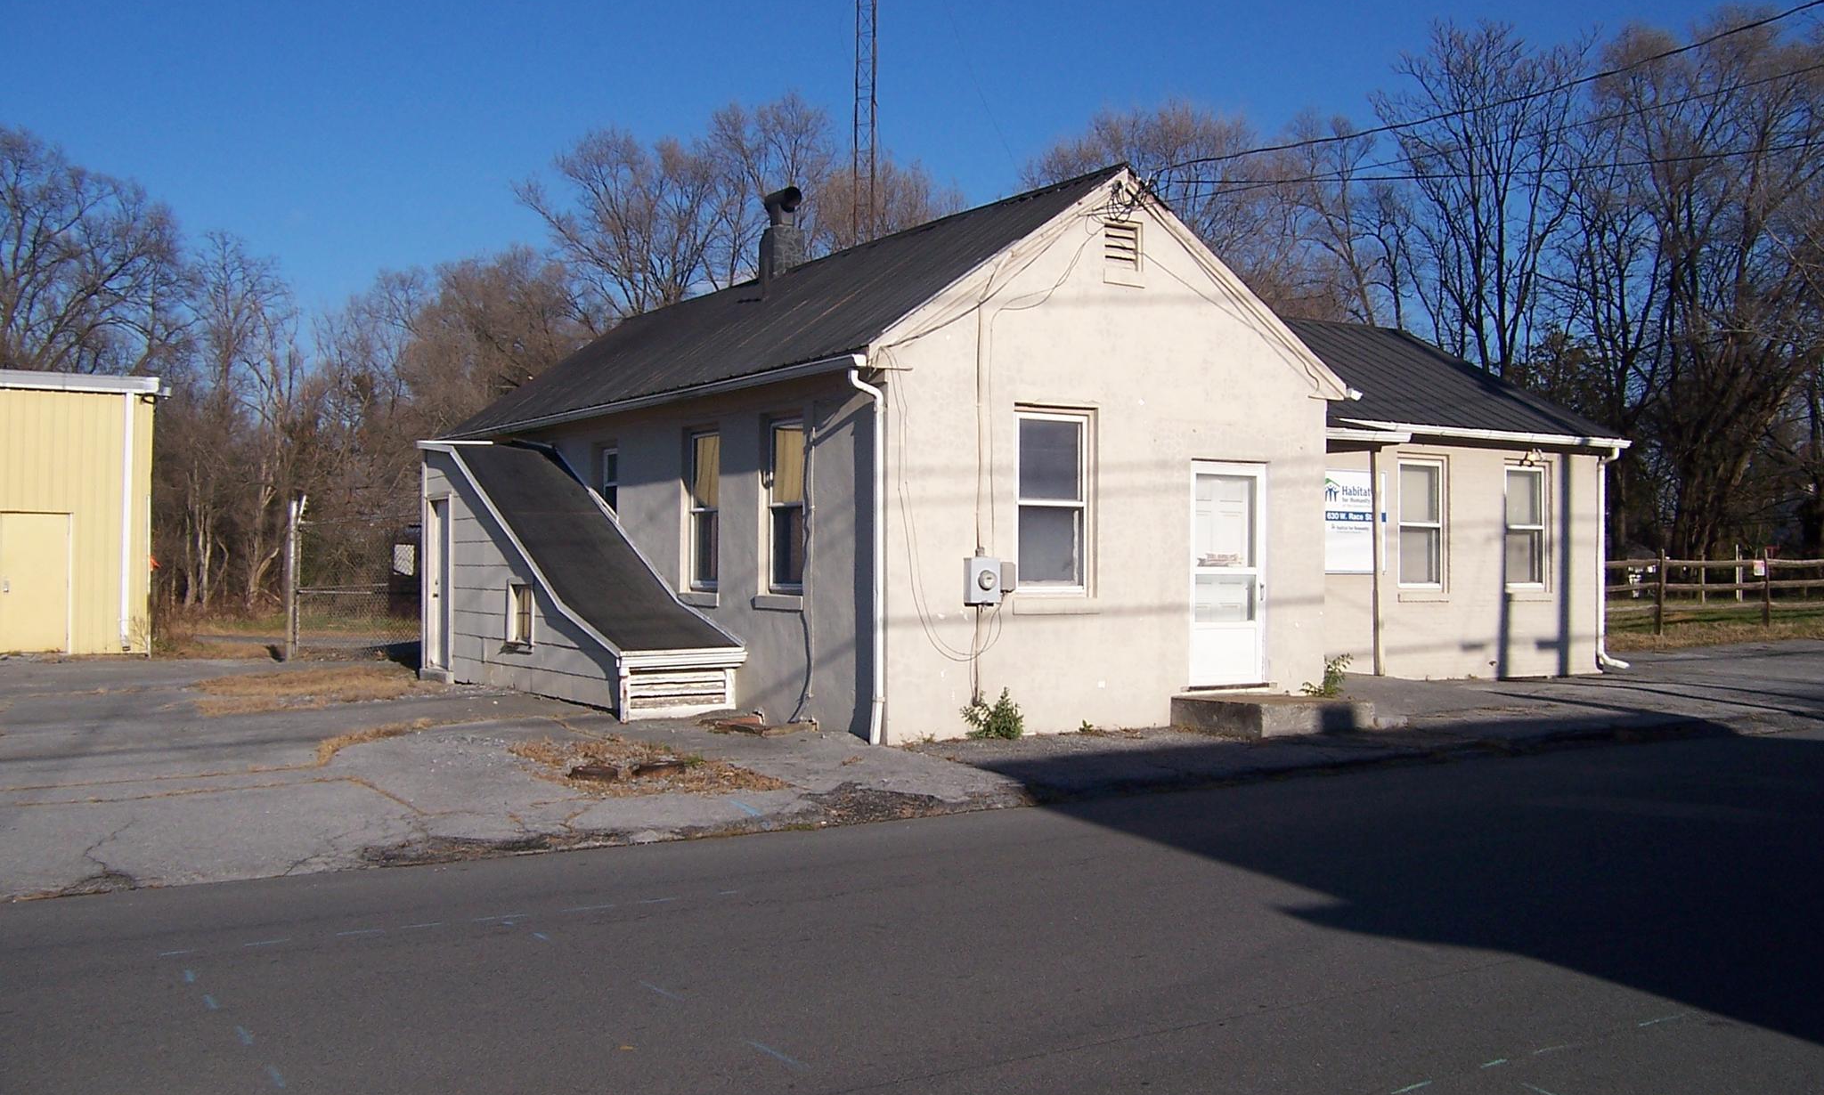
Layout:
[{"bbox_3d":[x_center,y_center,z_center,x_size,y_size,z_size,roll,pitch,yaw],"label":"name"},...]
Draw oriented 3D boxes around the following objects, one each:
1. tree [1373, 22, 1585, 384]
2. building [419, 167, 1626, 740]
[{"bbox_3d":[15.427,-6.317,47.000,5.855,15.754,5.679,0,-1,0],"label":"tree"},{"bbox_3d":[1.538,-0.927,21.746,13.300,5.300,11.600,1,-1,-31],"label":"building"}]

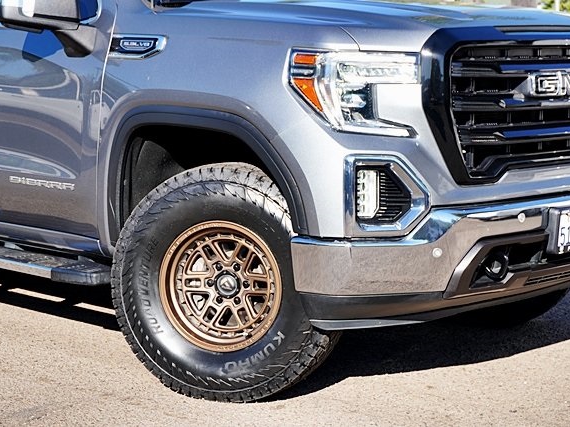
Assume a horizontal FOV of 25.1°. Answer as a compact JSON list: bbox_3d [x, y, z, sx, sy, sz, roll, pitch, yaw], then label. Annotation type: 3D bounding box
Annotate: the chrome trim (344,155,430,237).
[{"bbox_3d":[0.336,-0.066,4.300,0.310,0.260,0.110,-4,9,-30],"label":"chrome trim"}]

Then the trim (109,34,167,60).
[{"bbox_3d":[-0.543,-0.619,4.781,0.320,0.095,0.030,8,11,42],"label":"trim"}]

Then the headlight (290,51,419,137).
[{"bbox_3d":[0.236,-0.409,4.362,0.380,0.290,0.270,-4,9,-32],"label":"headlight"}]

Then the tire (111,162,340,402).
[{"bbox_3d":[-0.195,0.249,4.681,0.862,0.862,0.300,3,5,17],"label":"tire"}]

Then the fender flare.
[{"bbox_3d":[-0.277,-0.105,4.584,1.040,0.560,0.130,8,11,42],"label":"fender flare"}]

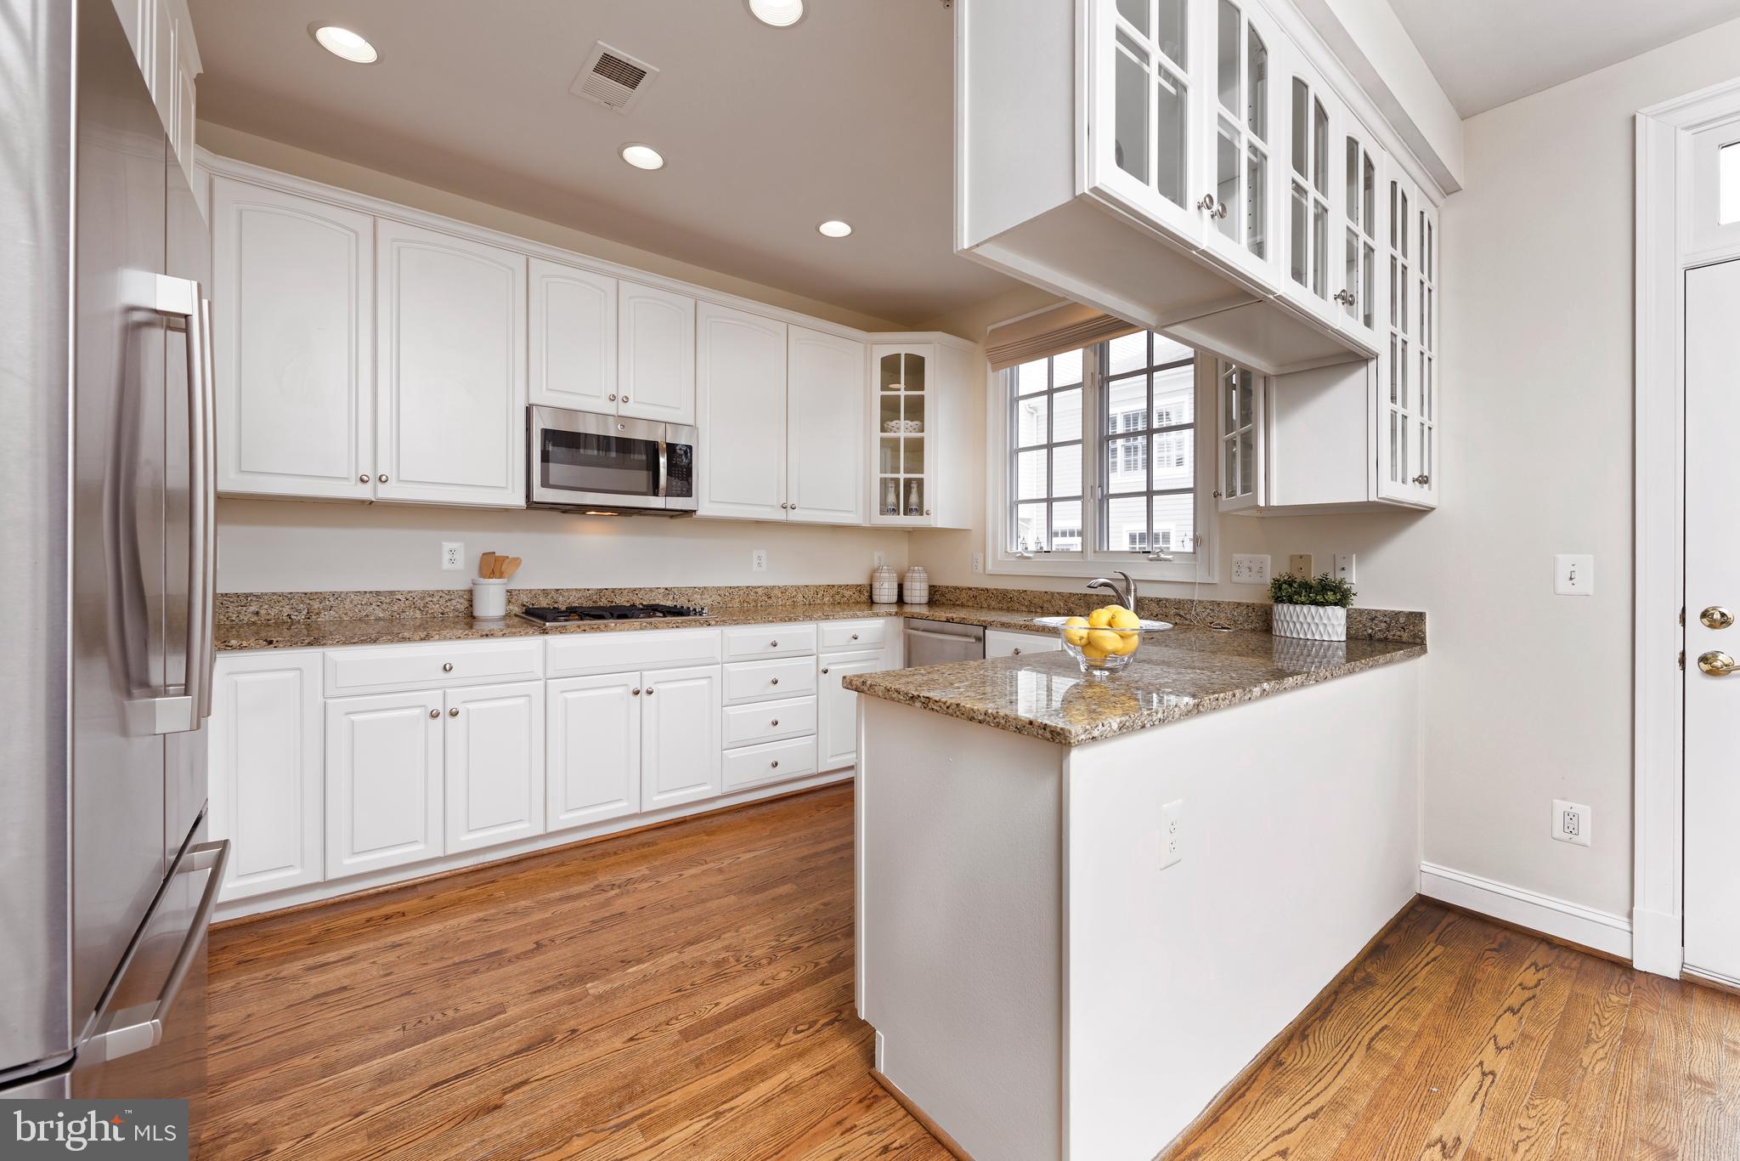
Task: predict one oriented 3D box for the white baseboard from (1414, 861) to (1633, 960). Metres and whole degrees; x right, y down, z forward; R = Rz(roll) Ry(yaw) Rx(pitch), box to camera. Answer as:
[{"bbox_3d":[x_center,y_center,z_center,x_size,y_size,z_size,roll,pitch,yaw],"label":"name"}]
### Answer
[{"bbox_3d":[2.127,1.067,2.224,0.018,0.130,0.510,0,1,-38],"label":"white baseboard"}]

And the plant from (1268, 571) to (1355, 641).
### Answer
[{"bbox_3d":[1.744,0.095,2.686,0.140,0.249,0.265,0,1,-39],"label":"plant"}]

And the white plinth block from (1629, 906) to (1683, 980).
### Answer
[{"bbox_3d":[2.359,1.084,2.027,0.036,0.183,0.092,0,1,-38],"label":"white plinth block"}]

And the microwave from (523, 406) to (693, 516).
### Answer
[{"bbox_3d":[-1.250,-0.538,3.231,0.755,0.426,0.410,0,1,-39],"label":"microwave"}]

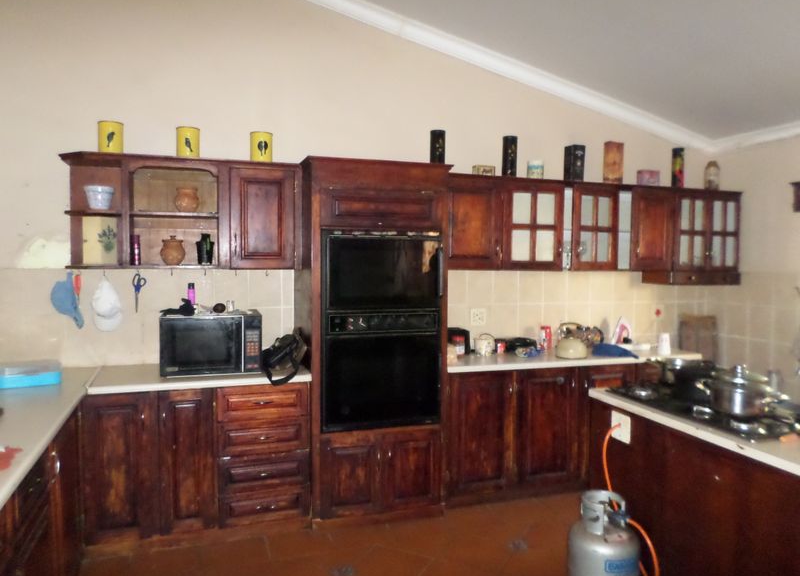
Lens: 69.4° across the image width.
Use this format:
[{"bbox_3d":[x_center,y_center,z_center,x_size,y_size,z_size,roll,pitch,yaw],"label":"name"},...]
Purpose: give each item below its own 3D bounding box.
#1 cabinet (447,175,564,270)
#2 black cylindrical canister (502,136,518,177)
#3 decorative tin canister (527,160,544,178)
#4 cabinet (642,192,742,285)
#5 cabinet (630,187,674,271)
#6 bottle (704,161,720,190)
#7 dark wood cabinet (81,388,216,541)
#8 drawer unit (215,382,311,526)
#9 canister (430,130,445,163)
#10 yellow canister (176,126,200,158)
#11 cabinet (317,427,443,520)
[{"bbox_3d":[0.629,-0.424,3.907,0.925,0.600,0.290,0,4,-19],"label":"cabinet"},{"bbox_3d":[0.740,-0.870,3.876,0.098,0.272,0.098,1,3,0],"label":"black cylindrical canister"},{"bbox_3d":[0.931,-0.798,3.962,0.114,0.151,0.114,0,1,-18],"label":"decorative tin canister"},{"bbox_3d":[2.245,-0.378,4.452,0.665,0.696,0.304,0,4,-19],"label":"cabinet"},{"bbox_3d":[1.751,-0.417,4.268,0.384,0.588,0.329,0,1,-18],"label":"cabinet"},{"bbox_3d":[2.403,-0.855,4.441,0.119,0.249,0.119,0,1,-18],"label":"bottle"},{"bbox_3d":[-1.314,0.855,3.101,0.602,0.733,0.617,0,1,-18],"label":"dark wood cabinet"},{"bbox_3d":[-0.795,0.852,3.271,0.480,0.733,0.617,0,1,-18],"label":"drawer unit"},{"bbox_3d":[0.246,-0.861,3.722,0.091,0.305,0.091,0,1,-18],"label":"canister"},{"bbox_3d":[-1.182,-0.807,3.228,0.124,0.177,0.124,0,4,-19],"label":"yellow canister"},{"bbox_3d":[-0.183,1.042,3.593,0.743,0.487,0.540,0,4,-19],"label":"cabinet"}]

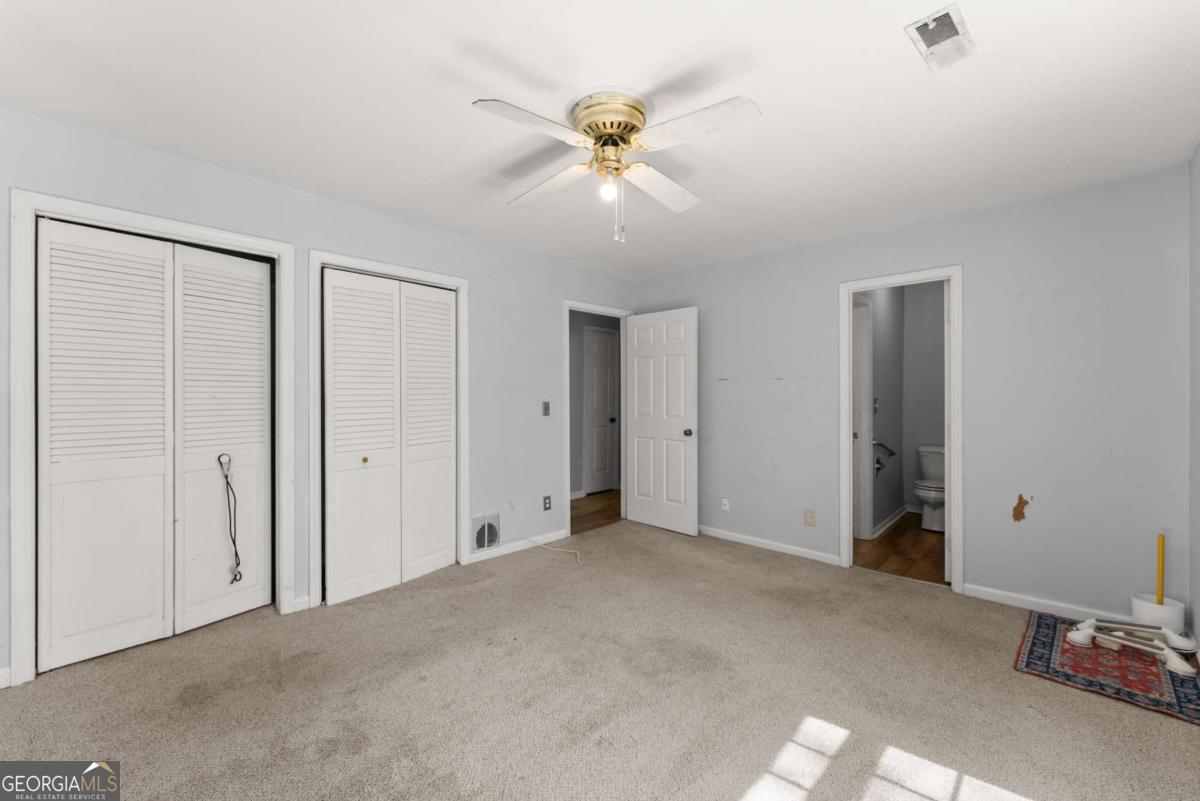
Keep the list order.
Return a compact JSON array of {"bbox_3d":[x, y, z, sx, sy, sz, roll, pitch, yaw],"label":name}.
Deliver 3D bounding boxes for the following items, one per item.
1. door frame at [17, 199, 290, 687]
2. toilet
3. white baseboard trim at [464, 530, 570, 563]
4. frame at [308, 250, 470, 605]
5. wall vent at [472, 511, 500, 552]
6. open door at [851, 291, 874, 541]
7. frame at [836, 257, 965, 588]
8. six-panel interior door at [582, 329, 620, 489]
[{"bbox_3d":[-2.169,0.161,2.380,1.027,2.113,0.120,0,0,-45],"label":"door frame"},{"bbox_3d":[3.296,0.834,4.491,0.740,0.745,0.450,0,0,-45],"label":"toilet"},{"bbox_3d":[-0.640,1.181,3.816,0.947,0.070,0.018,0,0,-45],"label":"white baseboard trim"},{"bbox_3d":[-1.384,0.162,3.157,1.037,2.108,0.120,0,0,-45],"label":"frame"},{"bbox_3d":[-0.872,1.018,3.595,0.240,0.270,0.025,0,0,-45],"label":"wall vent"},{"bbox_3d":[2.046,0.196,3.762,0.710,2.020,0.050,0,0,-45],"label":"open door"},{"bbox_3d":[2.035,0.182,3.180,0.120,2.046,0.709,0,0,-45],"label":"frame"},{"bbox_3d":[0.006,0.184,6.108,0.045,2.050,0.560,0,0,45],"label":"six-panel interior door"}]

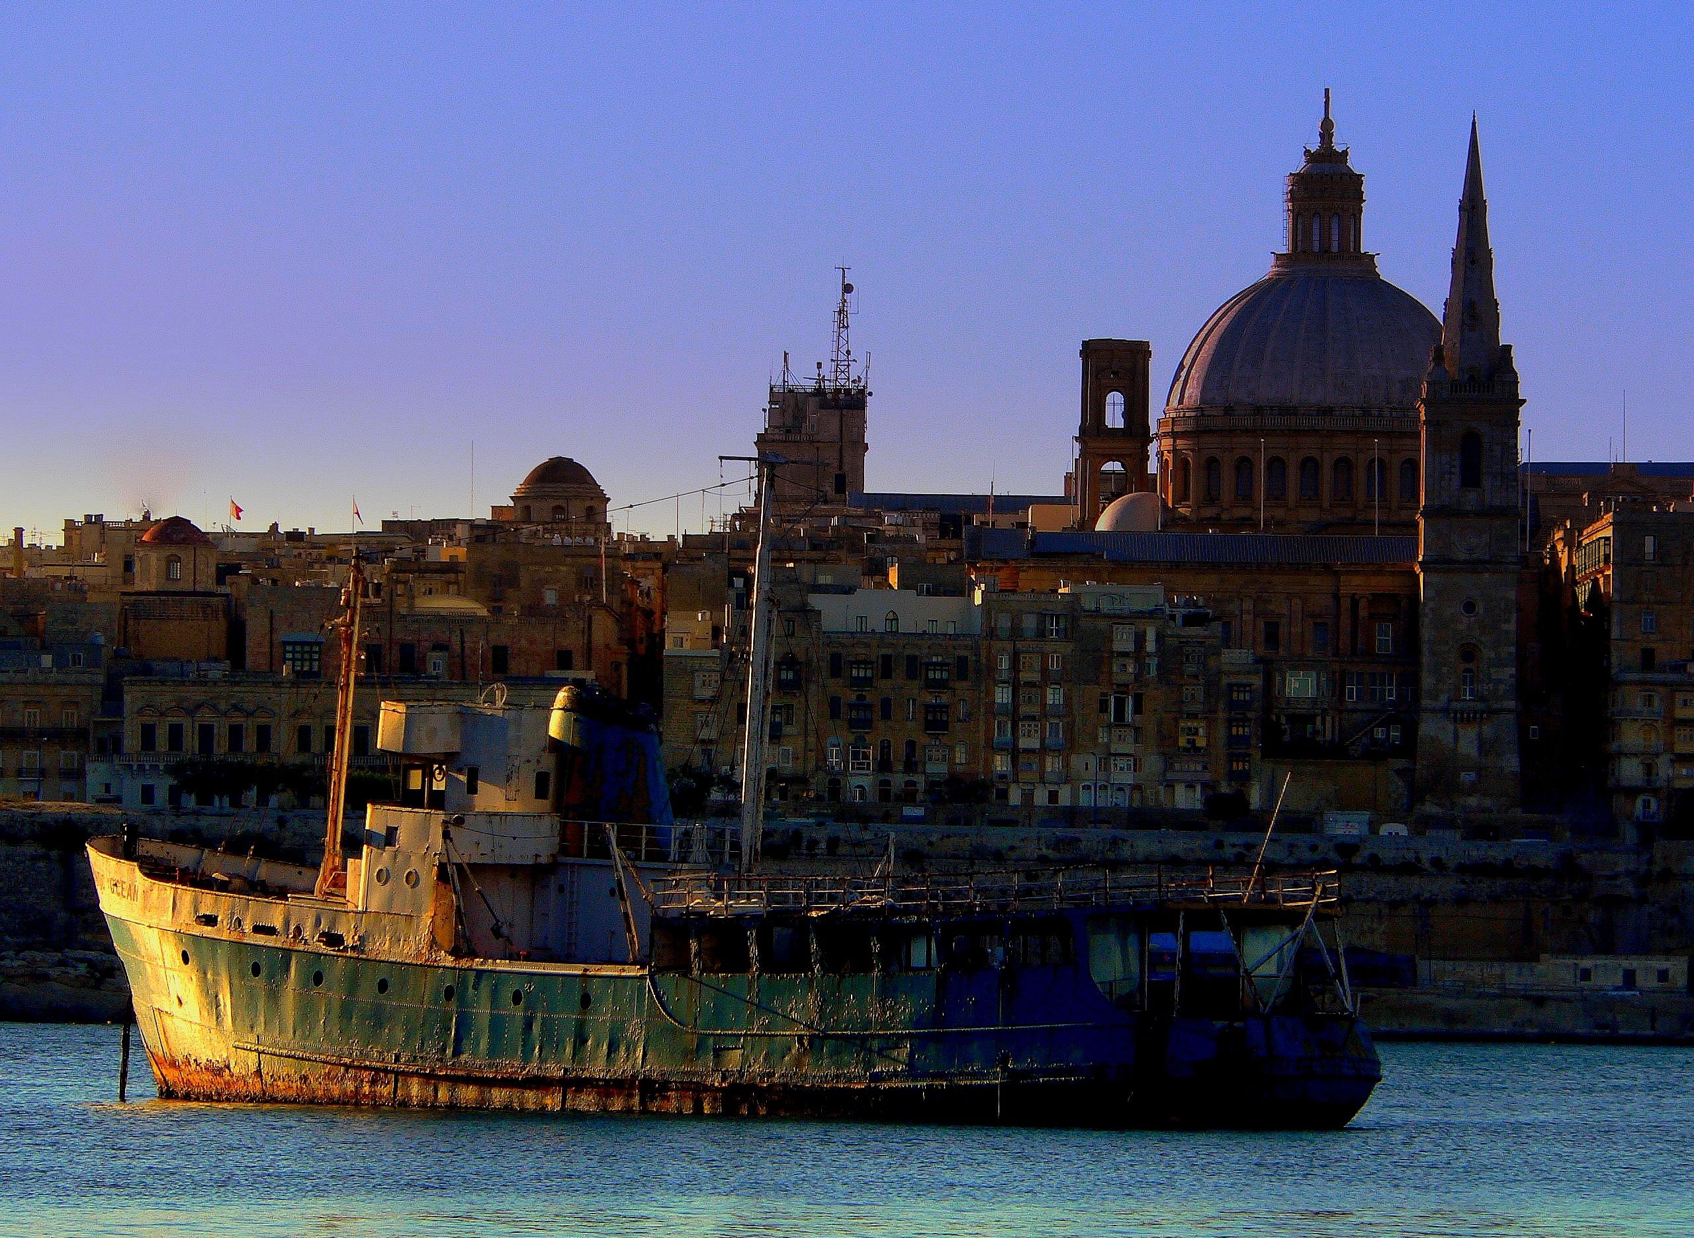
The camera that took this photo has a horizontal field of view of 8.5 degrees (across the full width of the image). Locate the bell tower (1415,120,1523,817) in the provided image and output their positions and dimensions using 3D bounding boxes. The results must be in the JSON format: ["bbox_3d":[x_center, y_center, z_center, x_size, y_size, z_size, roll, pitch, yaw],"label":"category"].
[{"bbox_3d":[61.010,-15.070,1110.000,10.200,68.500,10.200,0,-2,0],"label":"bell tower"}]

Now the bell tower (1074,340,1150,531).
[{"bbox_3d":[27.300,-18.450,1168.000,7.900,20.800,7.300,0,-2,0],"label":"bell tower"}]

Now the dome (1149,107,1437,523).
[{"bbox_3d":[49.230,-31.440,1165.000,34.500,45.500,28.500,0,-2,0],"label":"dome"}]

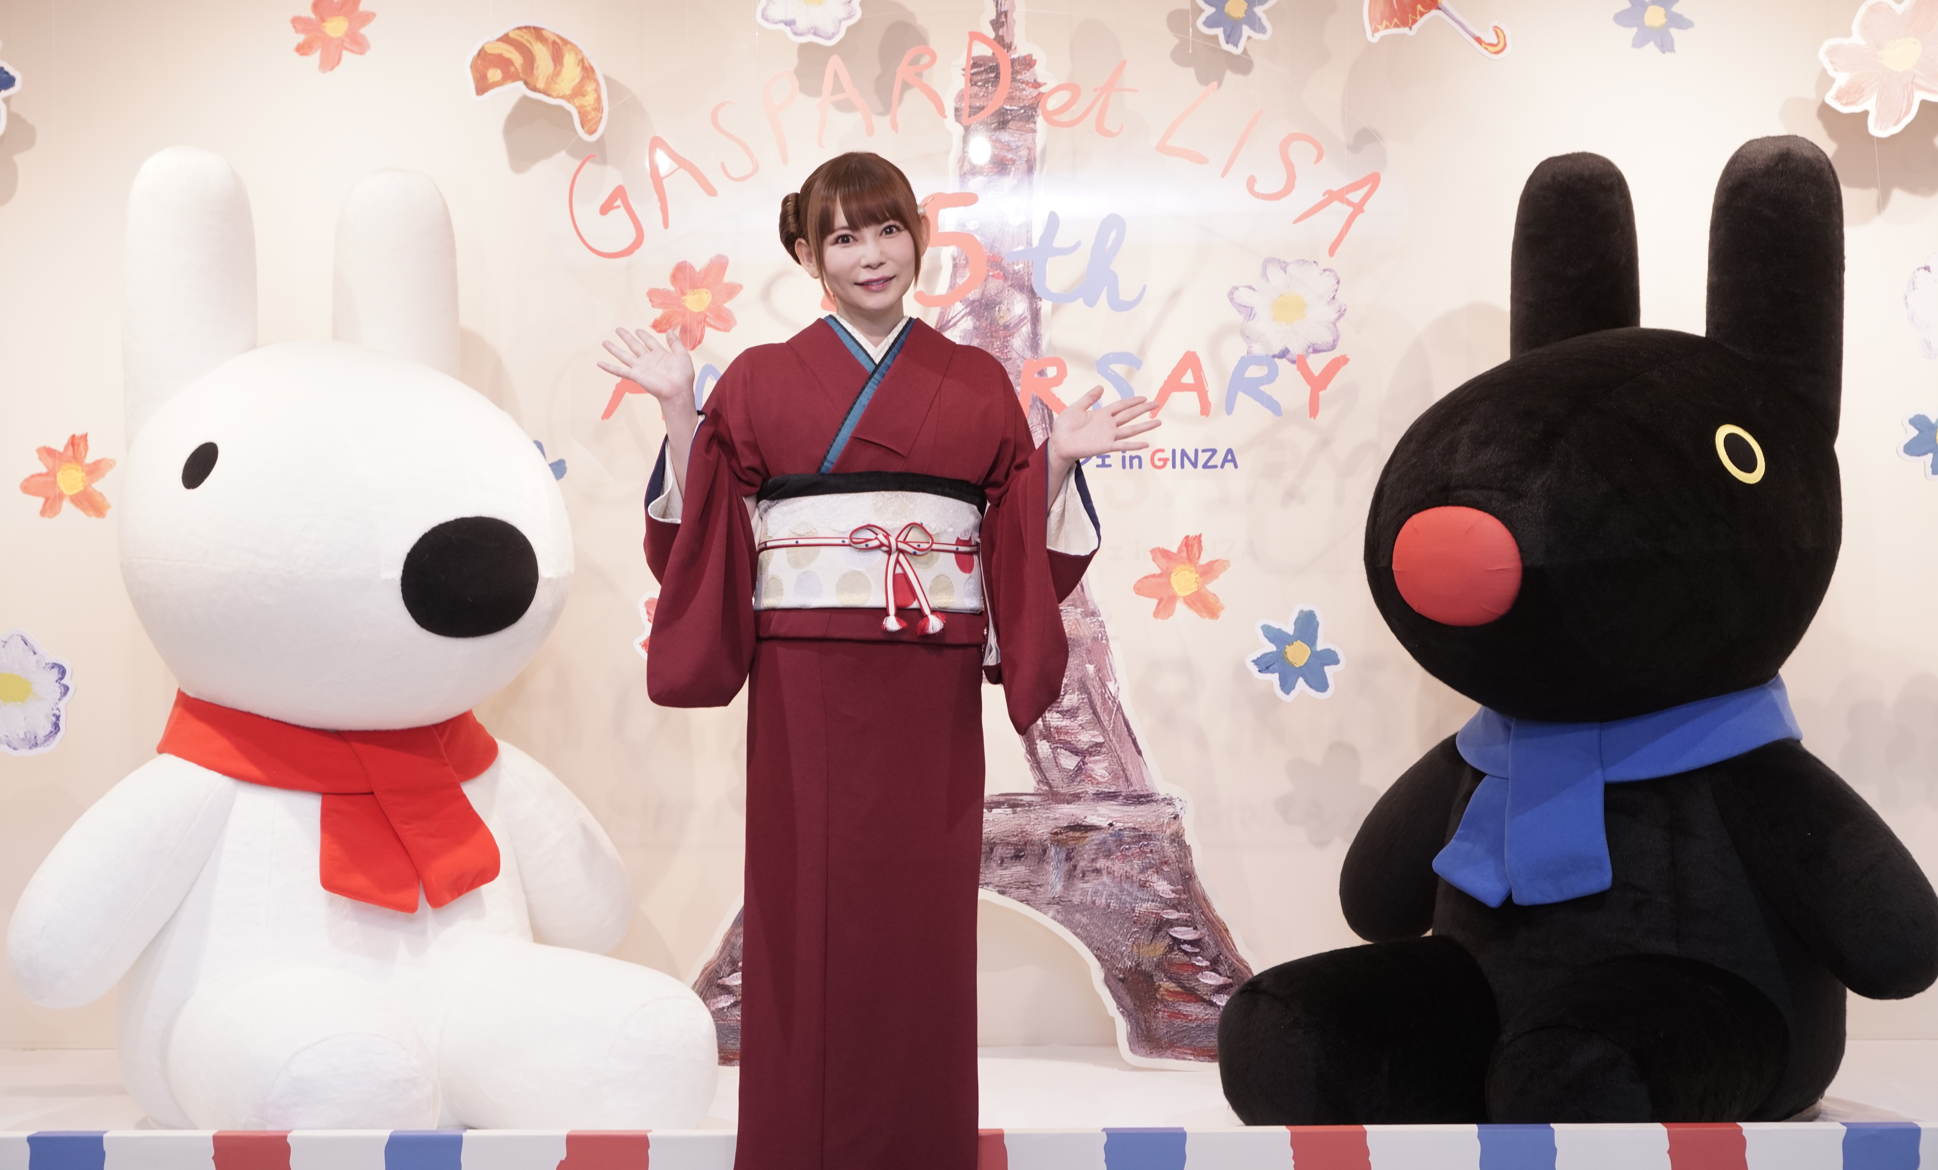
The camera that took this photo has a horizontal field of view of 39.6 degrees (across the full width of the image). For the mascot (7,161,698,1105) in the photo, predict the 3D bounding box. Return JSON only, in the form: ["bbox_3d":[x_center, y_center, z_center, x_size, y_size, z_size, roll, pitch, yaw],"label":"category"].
[{"bbox_3d":[-1.007,0.056,4.481,1.050,1.581,0.950,2,-4,-41],"label":"mascot"}]

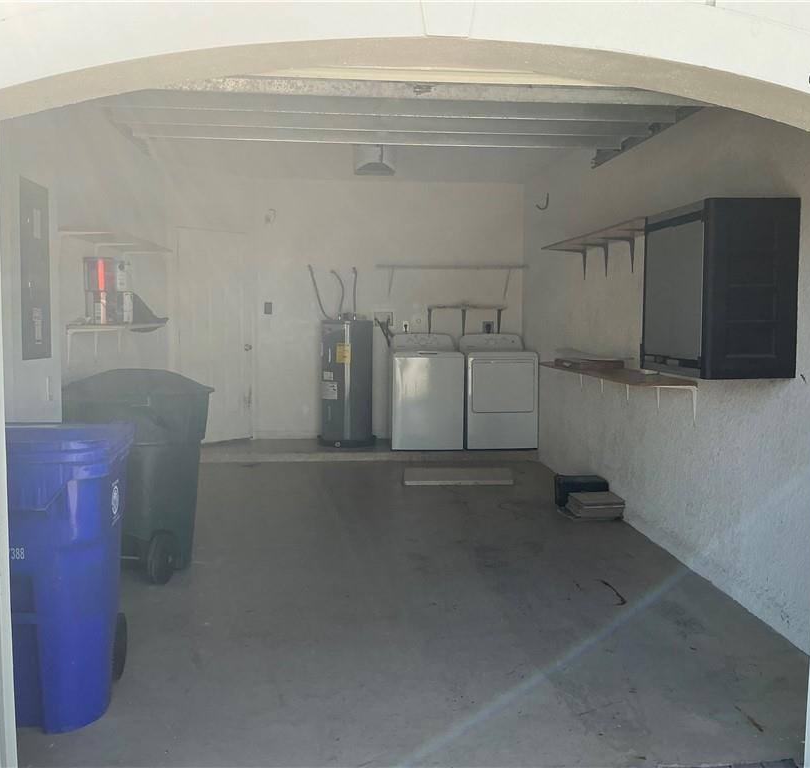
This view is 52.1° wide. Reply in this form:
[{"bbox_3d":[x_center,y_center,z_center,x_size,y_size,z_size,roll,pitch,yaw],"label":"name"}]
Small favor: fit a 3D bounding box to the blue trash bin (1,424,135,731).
[{"bbox_3d":[-1.300,0.623,2.924,0.610,0.970,0.740,-1,5,-14],"label":"blue trash bin"}]

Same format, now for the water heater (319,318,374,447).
[{"bbox_3d":[-0.574,-0.028,8.274,0.530,1.256,0.530,0,5,0],"label":"water heater"}]

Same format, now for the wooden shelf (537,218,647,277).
[{"bbox_3d":[1.309,-0.865,5.555,0.310,0.250,2.100,0,5,-4],"label":"wooden shelf"}]

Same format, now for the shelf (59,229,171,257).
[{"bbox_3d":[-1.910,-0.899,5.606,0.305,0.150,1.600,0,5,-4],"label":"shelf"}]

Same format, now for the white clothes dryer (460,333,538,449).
[{"bbox_3d":[0.913,0.060,8.266,0.686,1.096,0.700,0,5,-4],"label":"white clothes dryer"}]

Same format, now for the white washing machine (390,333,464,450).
[{"bbox_3d":[0.201,0.059,8.205,0.688,1.101,0.680,0,5,-4],"label":"white washing machine"}]

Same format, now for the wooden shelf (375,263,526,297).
[{"bbox_3d":[0.455,-1.055,8.416,1.560,0.320,0.300,0,5,-4],"label":"wooden shelf"}]

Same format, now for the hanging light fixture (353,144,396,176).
[{"bbox_3d":[-0.199,-1.508,5.513,0.275,0.185,0.330,0,5,-4],"label":"hanging light fixture"}]

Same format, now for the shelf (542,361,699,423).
[{"bbox_3d":[1.304,0.022,5.470,0.335,0.225,2.210,0,5,-4],"label":"shelf"}]

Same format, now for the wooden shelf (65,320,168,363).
[{"bbox_3d":[-1.897,-0.291,5.615,0.330,0.235,1.360,0,5,-4],"label":"wooden shelf"}]

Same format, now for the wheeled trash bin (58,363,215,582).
[{"bbox_3d":[-1.402,0.458,4.432,0.600,1.060,0.750,1,5,7],"label":"wheeled trash bin"}]

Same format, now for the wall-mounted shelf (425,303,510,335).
[{"bbox_3d":[0.626,-0.678,8.478,0.810,0.280,0.260,0,5,-4],"label":"wall-mounted shelf"}]

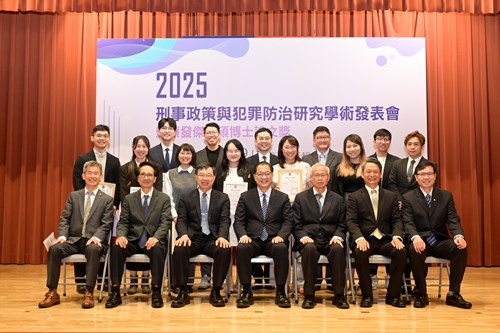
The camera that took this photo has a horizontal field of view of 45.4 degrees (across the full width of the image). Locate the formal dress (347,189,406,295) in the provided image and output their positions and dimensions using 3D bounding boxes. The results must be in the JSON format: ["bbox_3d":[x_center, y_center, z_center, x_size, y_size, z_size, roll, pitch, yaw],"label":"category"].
[{"bbox_3d":[1.188,0.705,5.740,0.550,1.041,0.620,0,-3,7],"label":"formal dress"}]

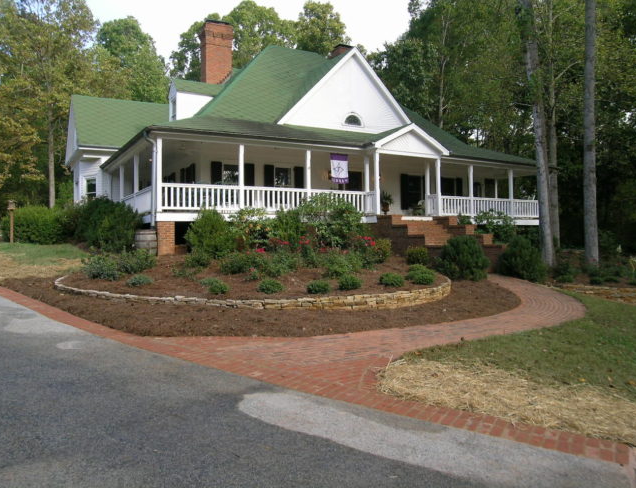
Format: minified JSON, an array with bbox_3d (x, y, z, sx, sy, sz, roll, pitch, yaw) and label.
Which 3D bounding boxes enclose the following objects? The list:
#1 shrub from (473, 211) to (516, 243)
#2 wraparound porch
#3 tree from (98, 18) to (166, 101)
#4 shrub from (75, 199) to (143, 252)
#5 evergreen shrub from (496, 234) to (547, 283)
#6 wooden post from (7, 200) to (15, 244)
[{"bbox_3d":[7.686,-0.665,22.899,1.750,1.500,1.650,-1,-1,-32],"label":"shrub"},{"bbox_3d":[1.498,-2.229,25.481,20.500,3.050,8.800,-1,-1,-32],"label":"wraparound porch"},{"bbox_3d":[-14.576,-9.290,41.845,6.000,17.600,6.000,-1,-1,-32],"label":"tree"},{"bbox_3d":[-7.209,-0.662,18.100,2.200,1.875,2.100,-1,-1,-32],"label":"shrub"},{"bbox_3d":[7.192,0.519,18.500,1.700,1.635,1.650,-1,-1,-32],"label":"evergreen shrub"},{"bbox_3d":[-11.537,-0.809,19.800,0.280,1.581,0.280,-1,-1,-32],"label":"wooden post"}]

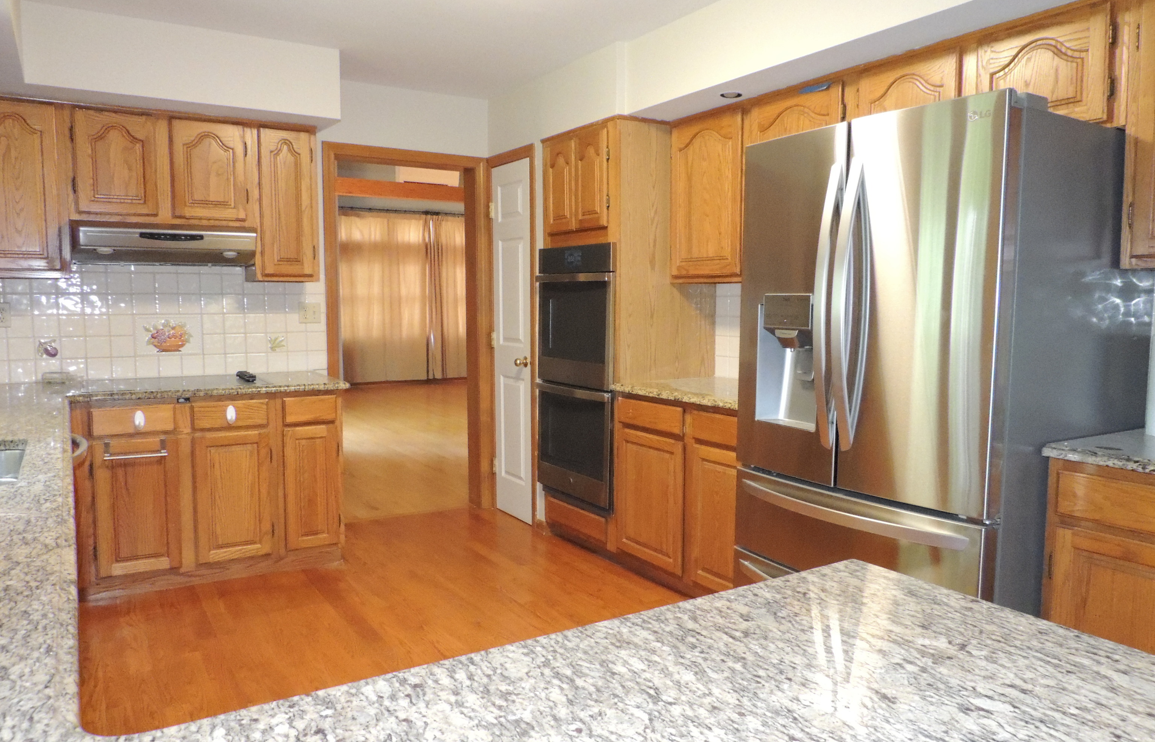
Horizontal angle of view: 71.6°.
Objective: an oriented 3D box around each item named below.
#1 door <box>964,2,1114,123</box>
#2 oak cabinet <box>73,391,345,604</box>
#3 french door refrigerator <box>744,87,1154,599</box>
[{"bbox_3d":[1.350,-0.863,2.365,0.025,0.319,0.405,-3,6,-32],"label":"door"},{"bbox_3d":[-1.746,0.510,3.875,1.079,0.867,0.605,-3,6,-29],"label":"oak cabinet"},{"bbox_3d":[1.108,0.160,2.601,0.842,1.799,0.902,-3,6,-32],"label":"french door refrigerator"}]

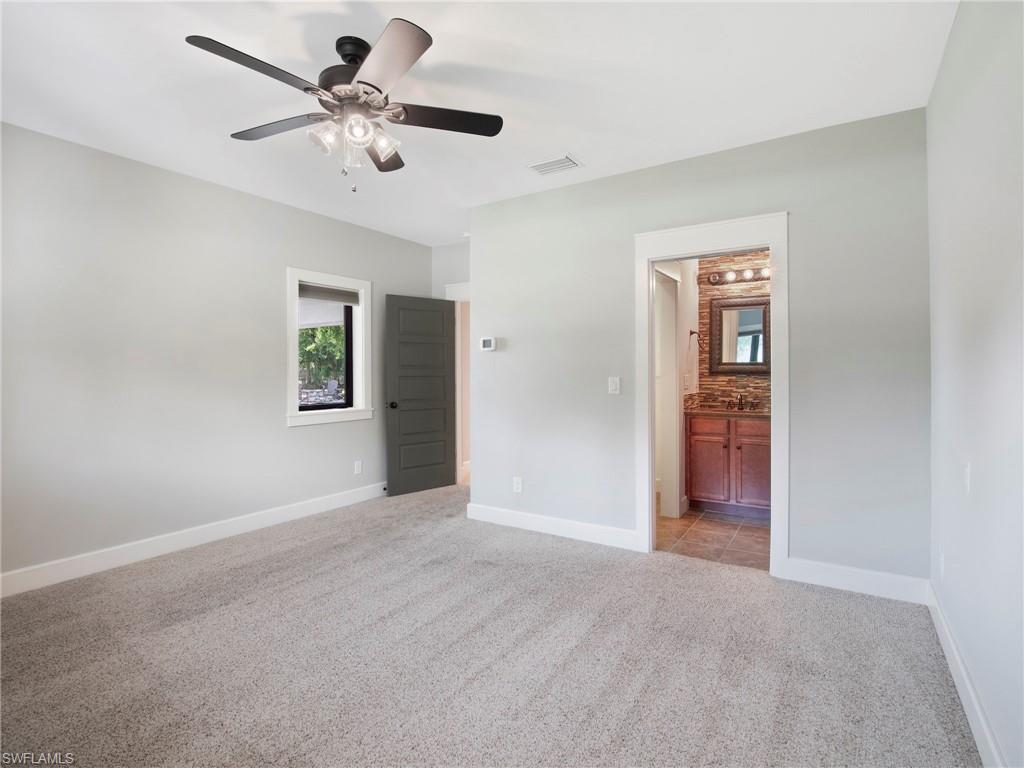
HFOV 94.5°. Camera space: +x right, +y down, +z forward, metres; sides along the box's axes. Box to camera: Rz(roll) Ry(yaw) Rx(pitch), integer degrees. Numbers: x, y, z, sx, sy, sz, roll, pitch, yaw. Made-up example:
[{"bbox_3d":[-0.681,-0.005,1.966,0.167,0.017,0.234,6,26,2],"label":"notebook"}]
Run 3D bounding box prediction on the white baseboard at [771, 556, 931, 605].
[{"bbox_3d":[1.978,1.153,2.824,0.767,0.145,0.022,0,1,31],"label":"white baseboard"}]

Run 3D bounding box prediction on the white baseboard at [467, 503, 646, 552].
[{"bbox_3d":[0.290,1.144,3.832,1.598,0.142,0.022,0,1,31],"label":"white baseboard"}]

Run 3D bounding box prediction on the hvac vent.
[{"bbox_3d":[0.293,-1.516,3.301,0.327,0.018,0.197,0,1,31],"label":"hvac vent"}]

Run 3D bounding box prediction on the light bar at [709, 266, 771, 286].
[{"bbox_3d":[2.211,-1.049,4.585,0.599,0.132,0.120,0,1,31],"label":"light bar"}]

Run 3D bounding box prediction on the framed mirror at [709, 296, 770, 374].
[{"bbox_3d":[2.244,-0.467,4.622,0.584,0.761,0.040,0,1,31],"label":"framed mirror"}]

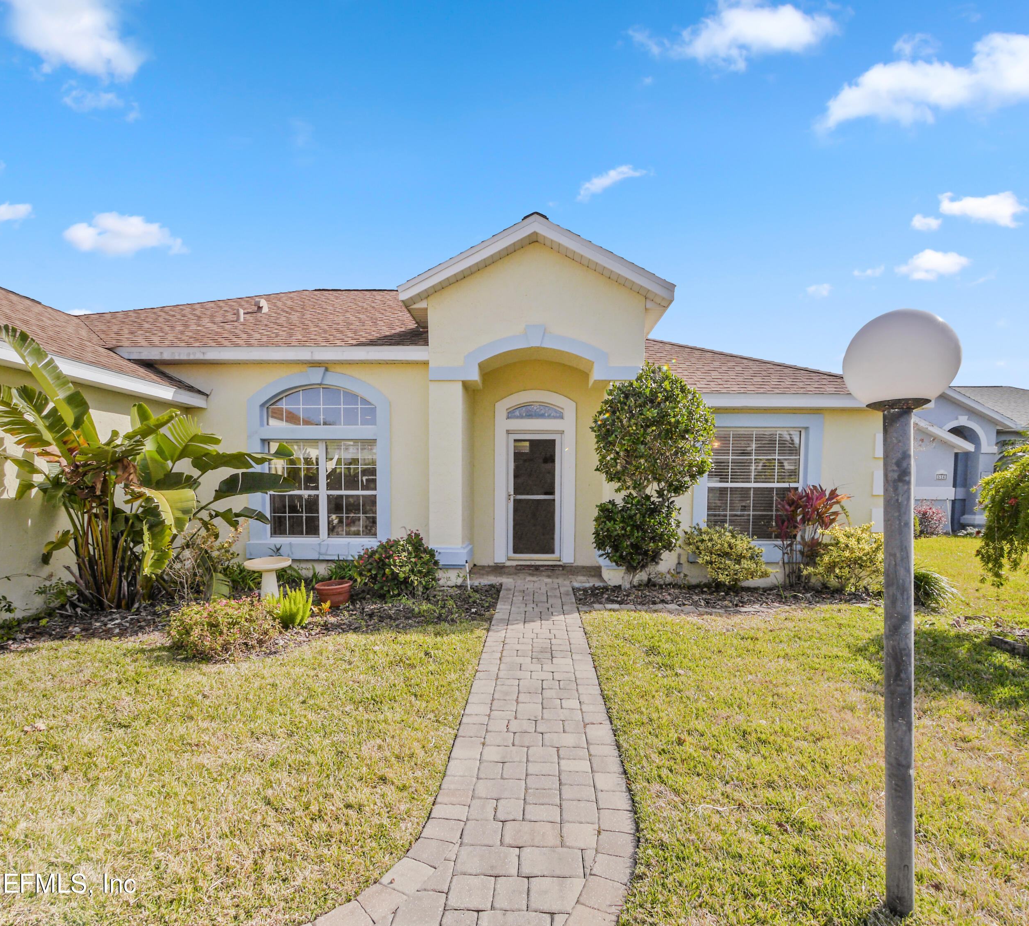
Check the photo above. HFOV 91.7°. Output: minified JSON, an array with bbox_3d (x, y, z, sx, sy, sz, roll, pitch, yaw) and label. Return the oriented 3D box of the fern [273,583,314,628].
[{"bbox_3d":[-2.120,1.315,4.740,0.410,0.385,0.390,0,-1,0],"label":"fern"}]

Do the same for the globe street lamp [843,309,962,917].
[{"bbox_3d":[1.277,0.487,1.660,0.312,1.980,0.312,0,-1,0],"label":"globe street lamp"}]

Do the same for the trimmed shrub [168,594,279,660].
[{"bbox_3d":[-2.480,1.305,4.260,0.860,0.420,0.780,0,-1,0],"label":"trimmed shrub"}]

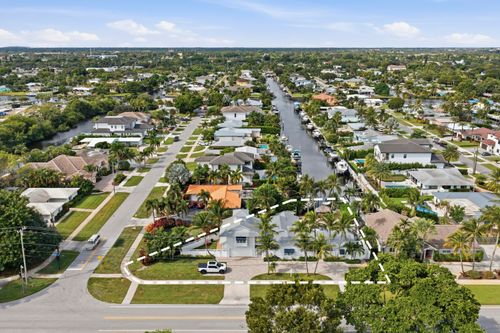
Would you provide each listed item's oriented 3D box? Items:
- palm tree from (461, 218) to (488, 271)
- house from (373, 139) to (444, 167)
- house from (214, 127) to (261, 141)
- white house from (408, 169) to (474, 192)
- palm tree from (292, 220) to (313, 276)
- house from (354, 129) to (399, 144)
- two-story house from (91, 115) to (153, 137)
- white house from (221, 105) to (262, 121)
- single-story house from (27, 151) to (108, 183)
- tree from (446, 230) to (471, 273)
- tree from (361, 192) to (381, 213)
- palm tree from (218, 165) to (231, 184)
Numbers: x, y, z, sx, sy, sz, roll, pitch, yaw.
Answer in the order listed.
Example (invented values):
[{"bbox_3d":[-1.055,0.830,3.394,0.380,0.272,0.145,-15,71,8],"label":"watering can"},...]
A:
[{"bbox_3d":[44.910,15.890,78.360,5.270,11.580,5.270,0,17,1],"label":"palm tree"},{"bbox_3d":[60.800,-5.971,152.478,25.000,8.400,20.000,0,17,1],"label":"house"},{"bbox_3d":[-6.000,-15.710,193.680,22.000,4.200,15.500,0,17,1],"label":"house"},{"bbox_3d":[62.350,4.160,128.550,17.300,4.500,16.700,0,17,1],"label":"white house"},{"bbox_3d":[10.460,16.130,77.080,4.110,11.860,4.110,0,17,1],"label":"palm tree"},{"bbox_3d":[61.250,-15.270,191.730,20.500,4.500,15.500,0,17,1],"label":"house"},{"bbox_3d":[-66.000,-21.178,205.363,28.000,8.600,22.000,0,17,0],"label":"two-story house"},{"bbox_3d":[-5.000,-33.985,247.458,25.500,8.300,19.000,0,17,0],"label":"white house"},{"bbox_3d":[-65.500,-0.490,141.610,27.000,5.700,24.000,0,17,1],"label":"single-story house"},{"bbox_3d":[41.060,17.160,77.210,5.110,9.820,5.110,0,17,1],"label":"tree"},{"bbox_3d":[33.250,9.880,107.220,5.350,6.100,5.350,0,17,1],"label":"tree"},{"bbox_3d":[-8.278,3.069,127.439,4.430,8.120,4.430,0,17,0],"label":"palm tree"}]

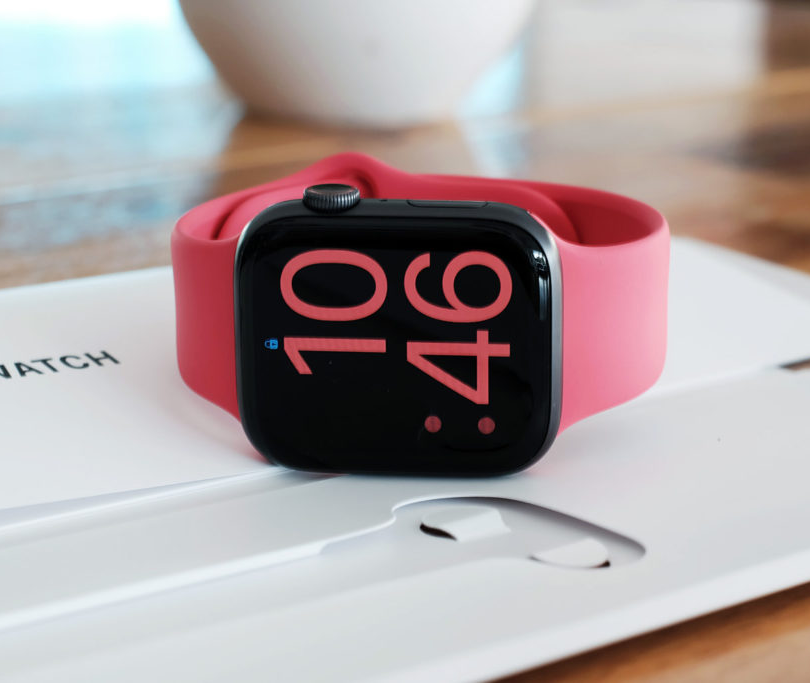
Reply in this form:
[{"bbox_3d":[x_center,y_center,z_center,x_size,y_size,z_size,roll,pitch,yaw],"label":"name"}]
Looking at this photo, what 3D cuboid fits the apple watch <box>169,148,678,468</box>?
[{"bbox_3d":[0.003,-0.009,0.232,0.073,0.029,0.064,1,17,6],"label":"apple watch"}]

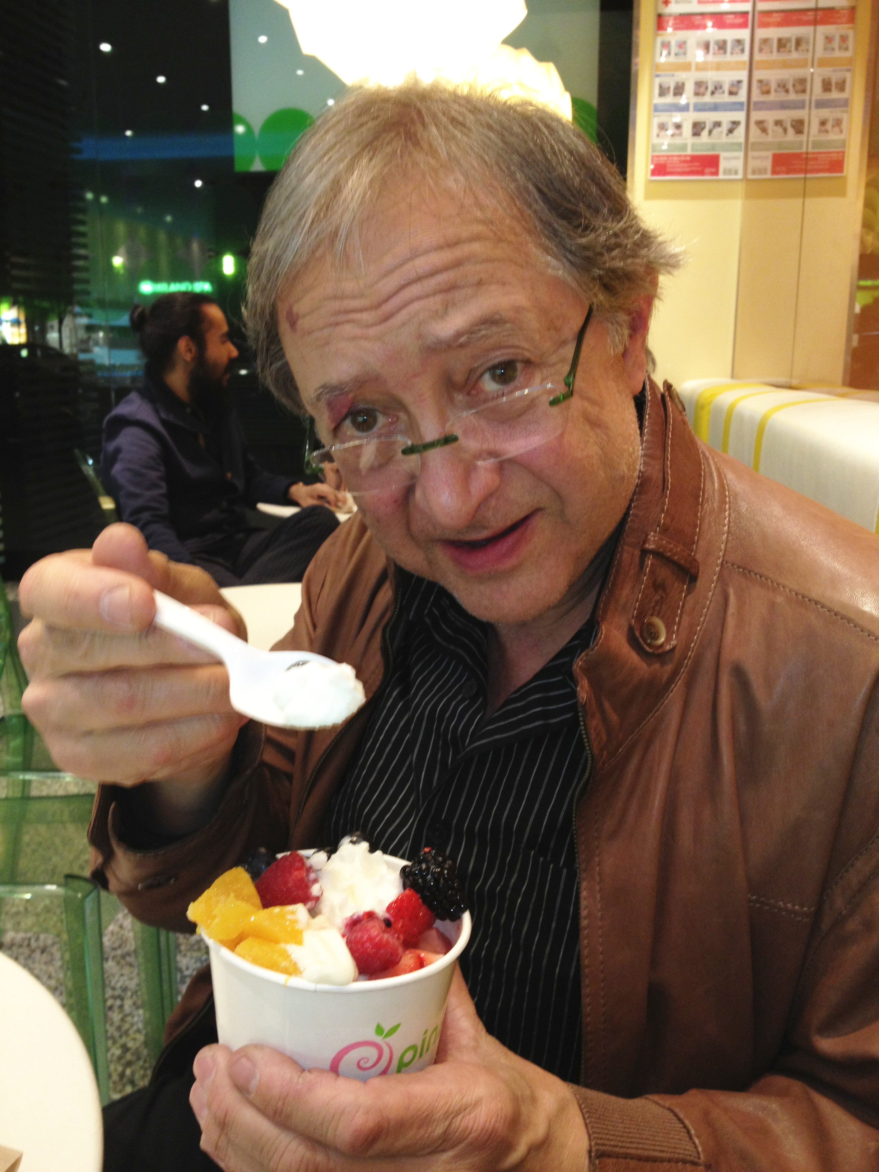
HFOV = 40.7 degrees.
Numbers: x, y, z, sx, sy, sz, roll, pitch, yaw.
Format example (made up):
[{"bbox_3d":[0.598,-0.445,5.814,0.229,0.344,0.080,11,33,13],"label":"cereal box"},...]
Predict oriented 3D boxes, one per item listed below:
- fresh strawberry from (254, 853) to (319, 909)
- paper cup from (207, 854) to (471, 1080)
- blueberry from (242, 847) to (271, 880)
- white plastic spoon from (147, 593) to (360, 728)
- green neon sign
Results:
[{"bbox_3d":[-0.056,0.110,0.438,0.024,0.024,0.024,0,13,0],"label":"fresh strawberry"},{"bbox_3d":[-0.039,0.147,0.435,0.097,0.062,0.097,4,13,-1],"label":"paper cup"},{"bbox_3d":[-0.068,0.106,0.450,0.013,0.013,0.013,0,11,0],"label":"blueberry"},{"bbox_3d":[-0.081,0.015,0.425,0.135,0.018,0.033,23,46,23],"label":"white plastic spoon"},{"bbox_3d":[-8.456,-9.587,38.000,2.430,0.420,0.140,0,13,-3],"label":"green neon sign"}]

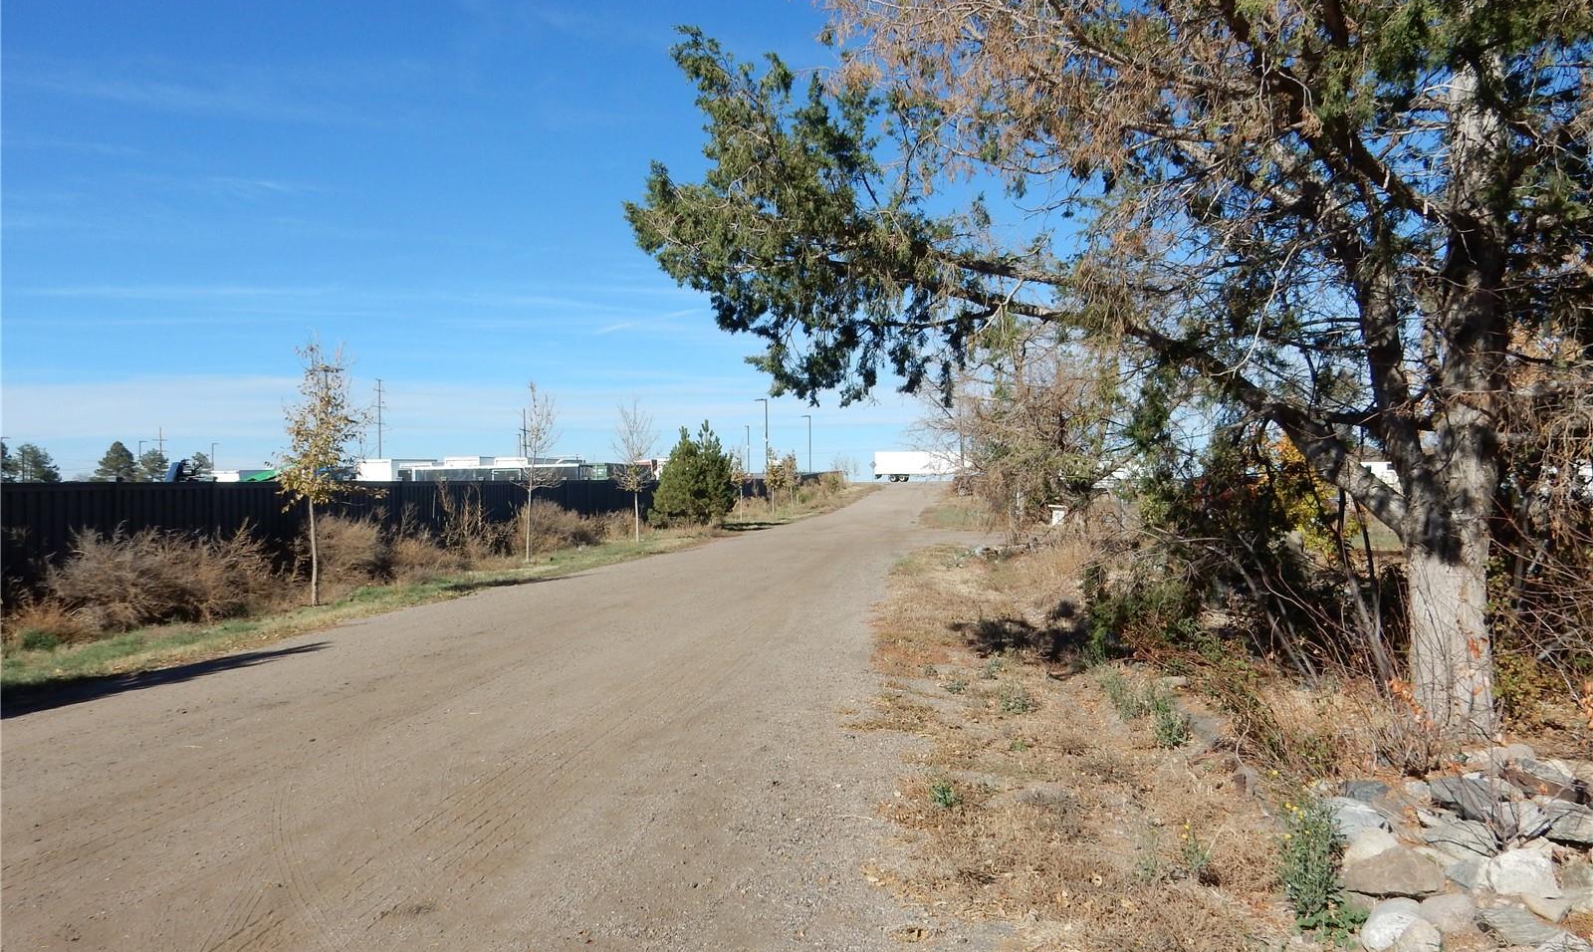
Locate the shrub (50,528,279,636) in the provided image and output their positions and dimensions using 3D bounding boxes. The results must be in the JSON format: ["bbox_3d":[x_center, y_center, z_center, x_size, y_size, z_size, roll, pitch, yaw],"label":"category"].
[{"bbox_3d":[-8.564,1.300,15.600,2.100,1.240,2.900,0,0,7],"label":"shrub"}]

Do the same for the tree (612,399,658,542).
[{"bbox_3d":[-4.567,-0.169,32.600,1.150,3.999,1.200,0,0,7],"label":"tree"}]

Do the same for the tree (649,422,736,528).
[{"bbox_3d":[-3.704,-0.079,41.500,2.800,3.658,3.000,0,0,7],"label":"tree"}]

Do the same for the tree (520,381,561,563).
[{"bbox_3d":[-5.495,-0.090,24.600,0.950,3.839,0.950,0,0,7],"label":"tree"}]

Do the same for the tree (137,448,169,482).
[{"bbox_3d":[-100.573,-1.291,180.000,4.600,6.181,4.800,0,0,7],"label":"tree"}]

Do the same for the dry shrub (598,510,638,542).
[{"bbox_3d":[-5.340,1.462,34.400,1.100,0.877,1.150,0,0,7],"label":"dry shrub"}]

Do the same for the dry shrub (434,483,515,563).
[{"bbox_3d":[-7.606,1.036,27.200,1.400,1.689,1.750,0,0,7],"label":"dry shrub"}]

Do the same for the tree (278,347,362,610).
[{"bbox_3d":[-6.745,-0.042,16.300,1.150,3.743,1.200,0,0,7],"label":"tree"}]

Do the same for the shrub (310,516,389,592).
[{"bbox_3d":[-8.011,1.302,20.600,1.300,1.156,1.400,0,0,7],"label":"shrub"}]

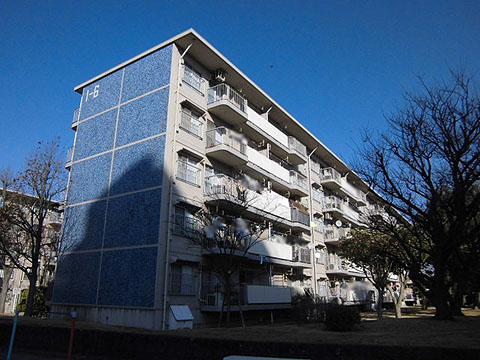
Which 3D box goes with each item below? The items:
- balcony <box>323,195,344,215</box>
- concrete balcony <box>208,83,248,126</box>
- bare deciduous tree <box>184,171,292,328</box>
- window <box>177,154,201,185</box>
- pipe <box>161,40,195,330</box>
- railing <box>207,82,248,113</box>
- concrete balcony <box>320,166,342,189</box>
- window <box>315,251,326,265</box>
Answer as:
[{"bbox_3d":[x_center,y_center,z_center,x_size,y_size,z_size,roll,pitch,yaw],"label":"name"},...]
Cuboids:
[{"bbox_3d":[8.767,2.582,33.764,1.180,1.370,2.650,-11,-21,32],"label":"balcony"},{"bbox_3d":[-0.603,-4.331,21.047,1.245,1.352,2.491,-11,-21,32],"label":"concrete balcony"},{"bbox_3d":[-0.066,2.715,14.582,4.100,5.950,3.900,0,-17,0],"label":"bare deciduous tree"},{"bbox_3d":[-2.473,-0.455,17.932,0.200,1.280,1.750,-11,-21,32],"label":"window"},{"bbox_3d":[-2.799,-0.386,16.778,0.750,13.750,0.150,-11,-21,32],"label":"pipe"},{"bbox_3d":[-0.635,-4.492,21.022,1.166,1.060,2.332,-11,-21,32],"label":"railing"},{"bbox_3d":[8.777,0.050,34.565,1.180,1.400,2.650,-11,-21,32],"label":"concrete balcony"},{"bbox_3d":[6.480,6.333,29.021,0.140,0.880,1.900,-11,-21,32],"label":"window"}]

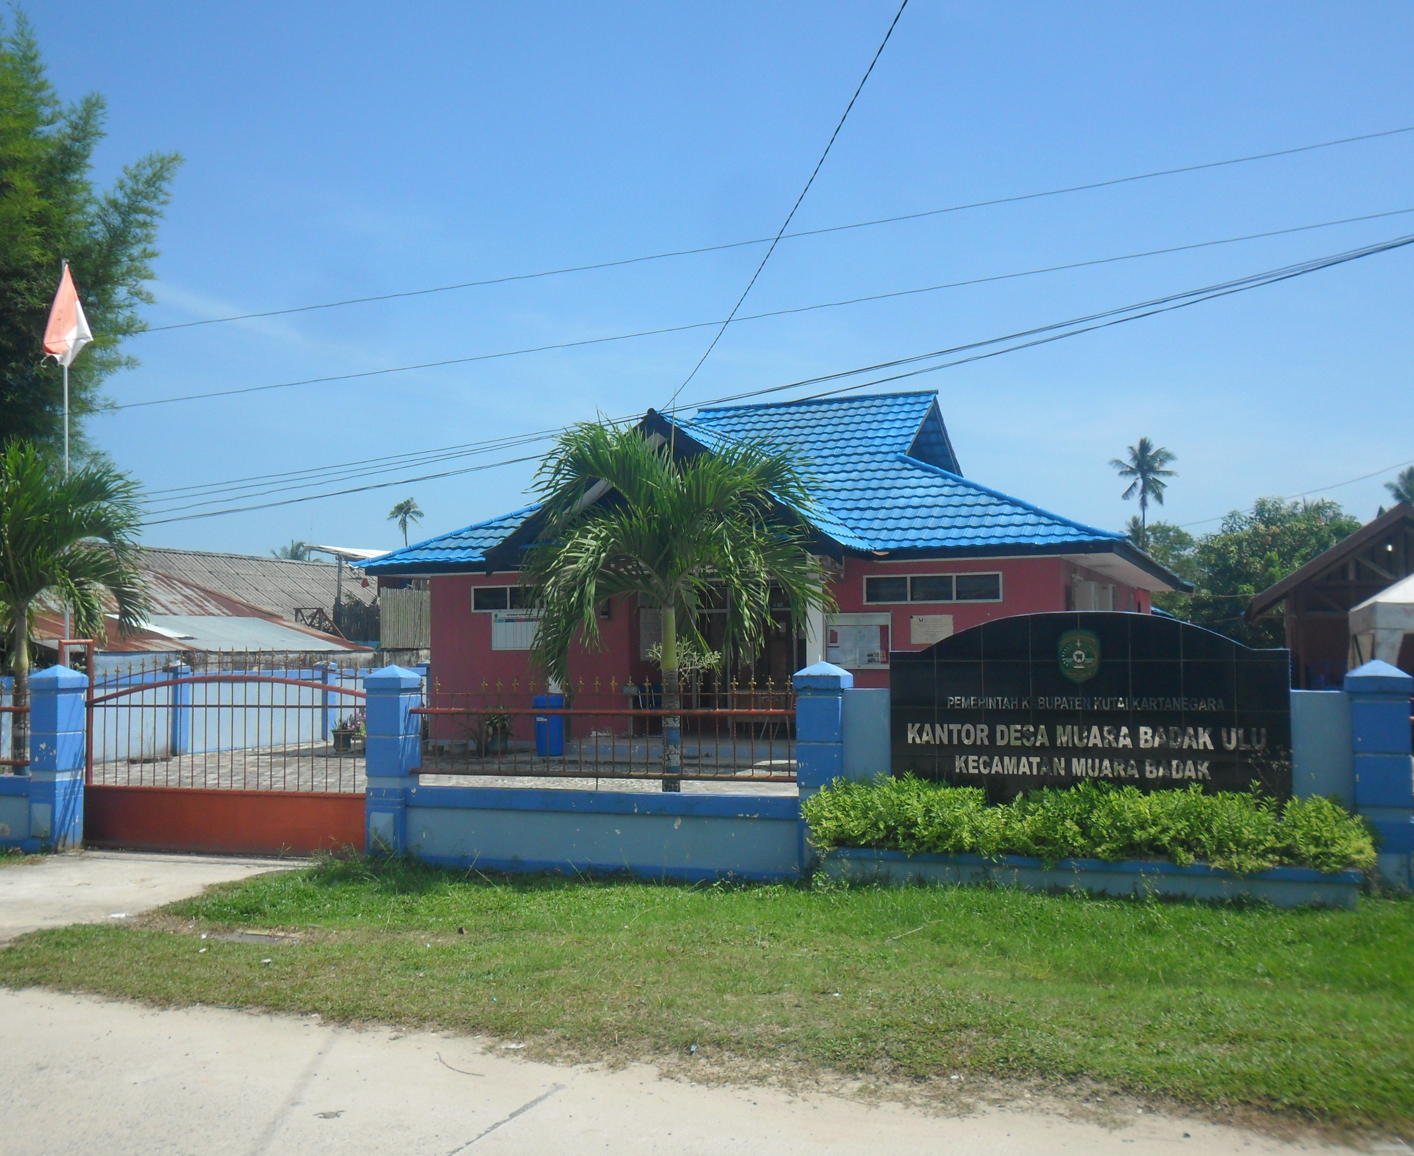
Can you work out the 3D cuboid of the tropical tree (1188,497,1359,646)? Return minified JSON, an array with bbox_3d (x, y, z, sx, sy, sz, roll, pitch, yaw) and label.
[{"bbox_3d":[19.121,0.500,47.861,6.000,6.483,6.000,-2,-3,22],"label":"tropical tree"}]

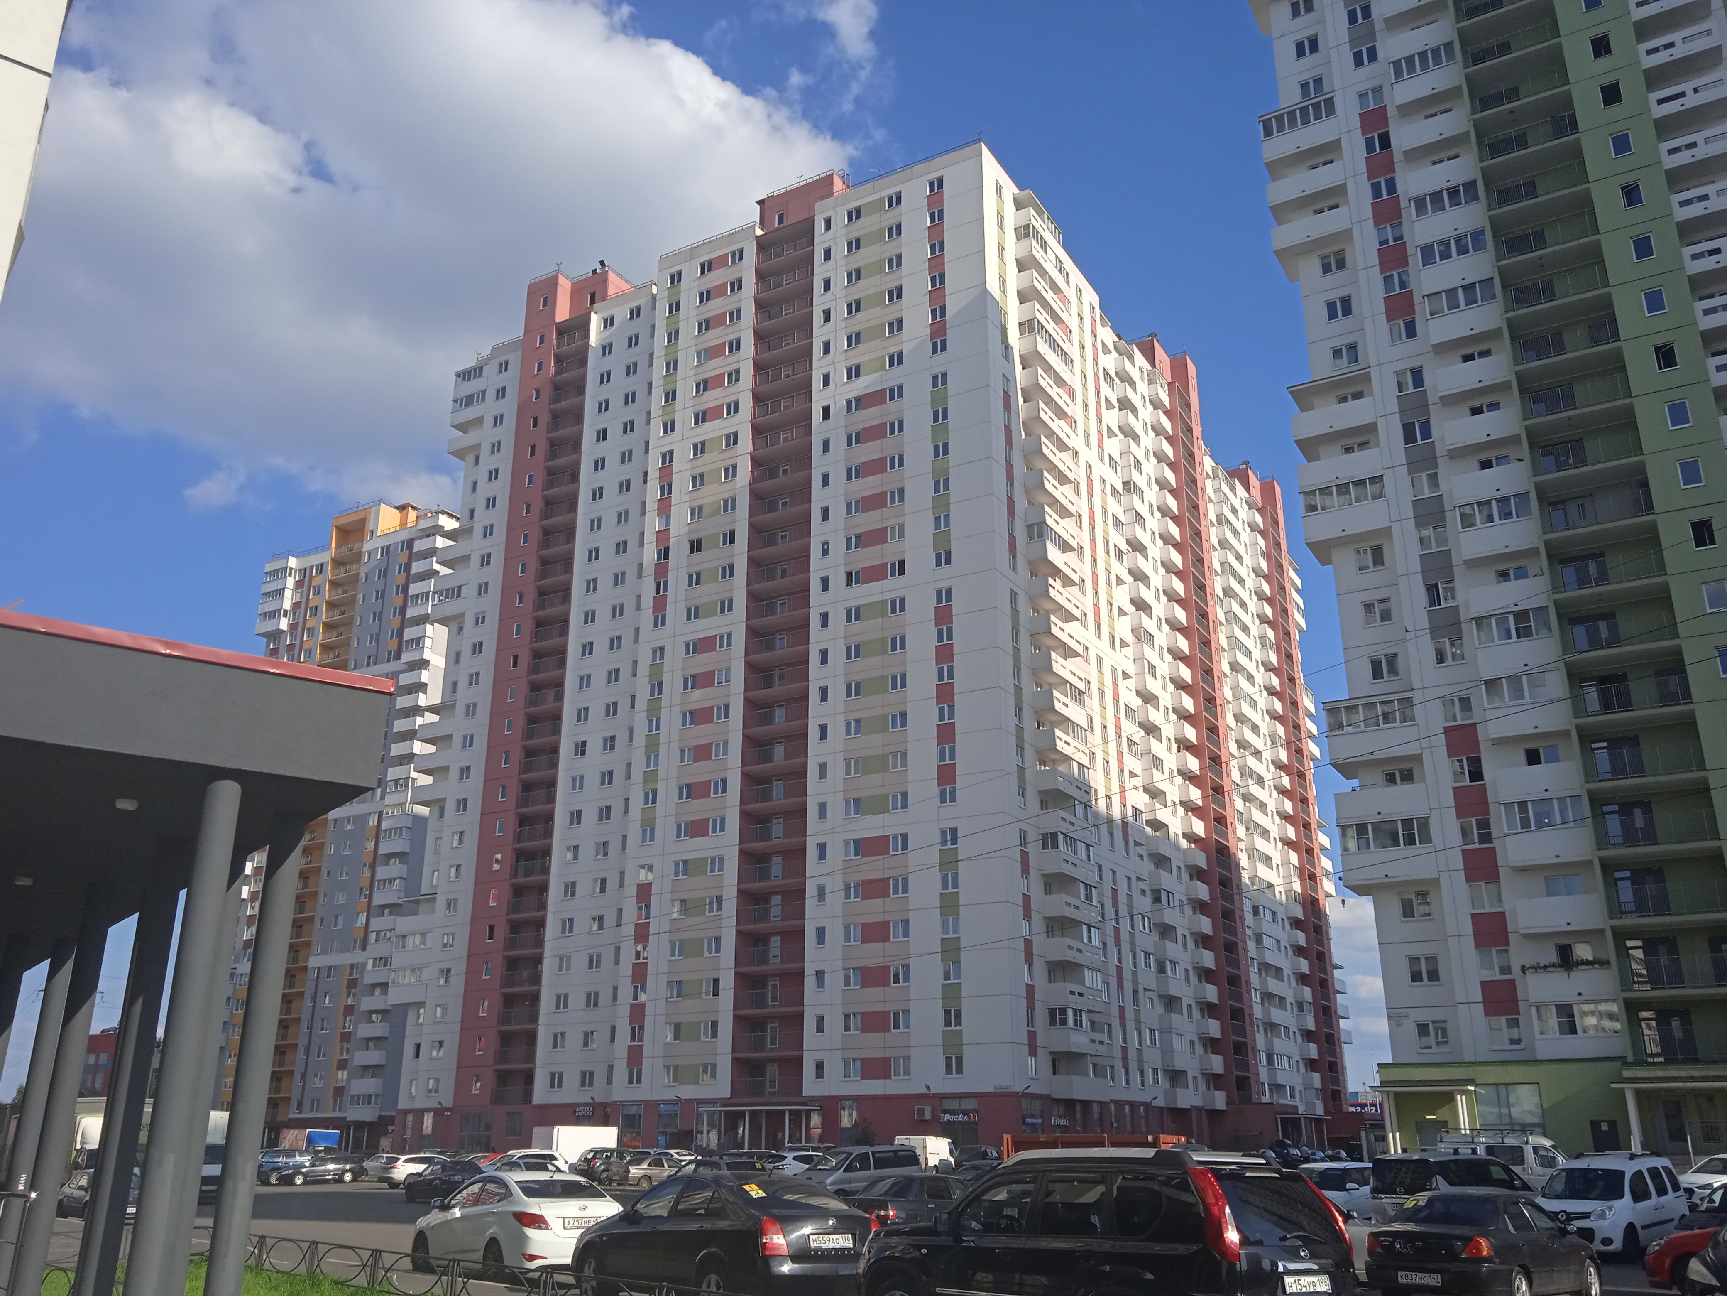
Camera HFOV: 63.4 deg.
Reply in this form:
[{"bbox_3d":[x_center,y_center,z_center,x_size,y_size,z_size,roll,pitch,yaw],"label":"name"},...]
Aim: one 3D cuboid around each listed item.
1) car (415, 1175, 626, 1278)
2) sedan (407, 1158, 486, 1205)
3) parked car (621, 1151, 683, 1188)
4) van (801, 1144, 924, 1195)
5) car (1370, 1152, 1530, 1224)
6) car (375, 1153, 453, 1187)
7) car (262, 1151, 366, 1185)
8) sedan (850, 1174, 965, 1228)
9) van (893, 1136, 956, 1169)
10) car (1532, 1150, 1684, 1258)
[{"bbox_3d":[-5.285,8.684,21.109,1.700,1.470,4.370,15,-24,-36],"label":"car"},{"bbox_3d":[-14.804,19.183,50.275,1.740,1.450,4.400,14,-24,-35],"label":"sedan"},{"bbox_3d":[-9.880,25.450,67.894,4.400,1.420,1.700,17,-26,-40],"label":"parked car"},{"bbox_3d":[-0.309,16.825,44.430,1.820,1.900,4.750,-17,-26,40],"label":"van"},{"bbox_3d":[14.138,12.782,32.710,4.700,1.770,1.860,12,-23,-31],"label":"car"},{"bbox_3d":[-20.053,24.338,64.998,4.500,1.500,1.800,18,-27,-41],"label":"car"},{"bbox_3d":[-29.089,27.977,74.952,1.750,1.480,4.550,-18,-26,41],"label":"car"},{"bbox_3d":[1.244,11.496,28.494,1.680,1.420,4.265,-15,-25,37],"label":"sedan"},{"bbox_3d":[3.568,27.690,76.123,1.950,2.100,4.900,-8,-21,22],"label":"van"},{"bbox_3d":[14.376,10.806,27.044,1.830,1.840,4.220,-18,-27,41],"label":"car"}]

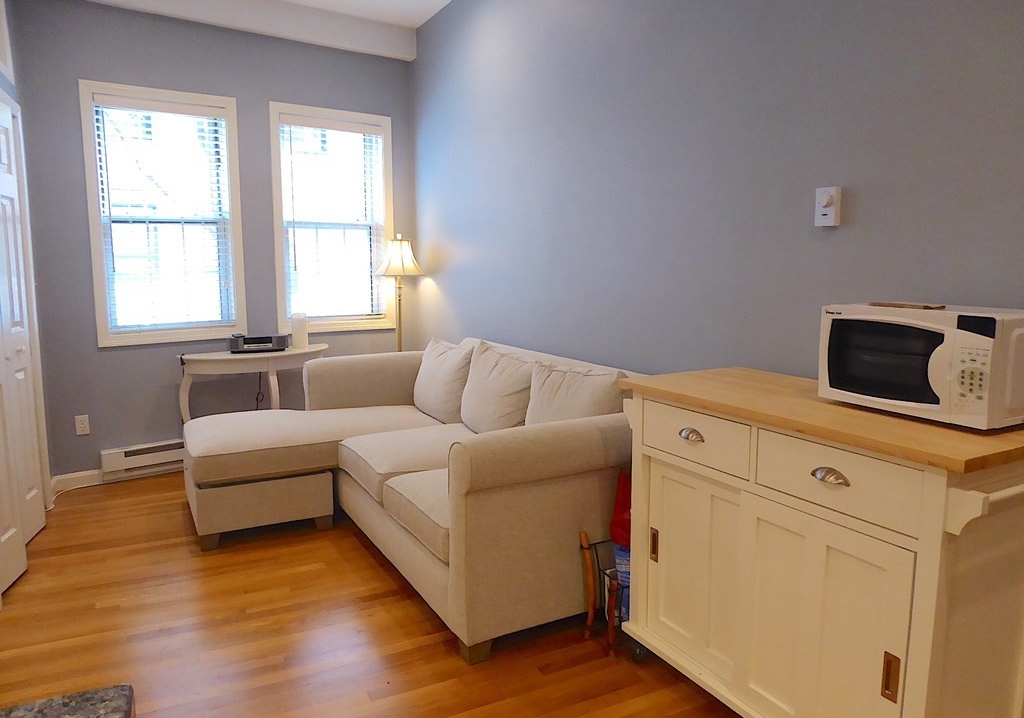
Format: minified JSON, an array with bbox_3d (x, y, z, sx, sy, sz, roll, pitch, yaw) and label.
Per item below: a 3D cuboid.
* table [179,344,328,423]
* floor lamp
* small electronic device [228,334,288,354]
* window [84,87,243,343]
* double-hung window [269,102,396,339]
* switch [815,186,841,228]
[{"bbox_3d":[-1.569,0.347,4.563,0.965,0.759,0.406,-4,8,-33],"label":"table"},{"bbox_3d":[-0.777,-0.099,4.992,0.365,1.548,0.365,-4,8,-33],"label":"floor lamp"},{"bbox_3d":[-1.603,-0.092,4.498,0.350,0.104,0.203,-4,8,-33],"label":"small electronic device"},{"bbox_3d":[-2.106,-0.862,4.366,0.823,1.497,0.071,-4,8,-33],"label":"window"},{"bbox_3d":[-1.216,-0.946,4.933,0.827,1.479,0.071,-4,8,-33],"label":"double-hung window"},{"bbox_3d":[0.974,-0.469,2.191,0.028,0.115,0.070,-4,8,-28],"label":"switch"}]

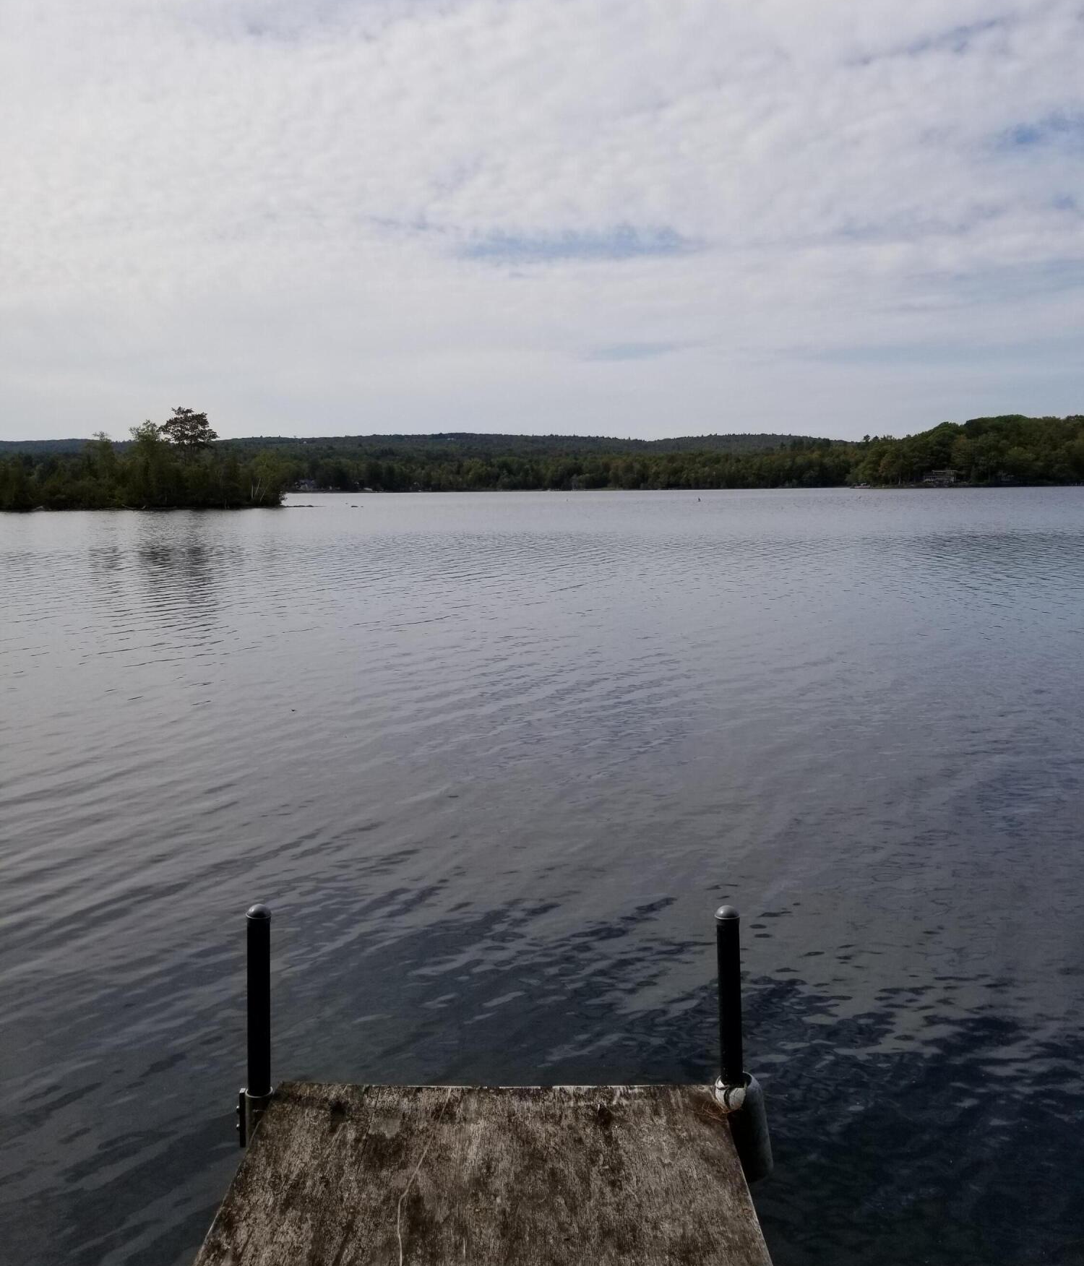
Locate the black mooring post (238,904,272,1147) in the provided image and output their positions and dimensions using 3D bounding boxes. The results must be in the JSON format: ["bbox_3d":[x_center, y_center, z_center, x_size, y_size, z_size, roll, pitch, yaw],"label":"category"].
[{"bbox_3d":[-0.751,1.042,2.863,0.085,0.690,0.085,2,8,0],"label":"black mooring post"}]

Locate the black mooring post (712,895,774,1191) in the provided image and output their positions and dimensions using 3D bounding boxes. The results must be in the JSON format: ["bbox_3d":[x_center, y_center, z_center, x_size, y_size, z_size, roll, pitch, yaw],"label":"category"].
[{"bbox_3d":[0.533,1.085,2.869,0.140,0.795,0.120,-2,8,0],"label":"black mooring post"}]

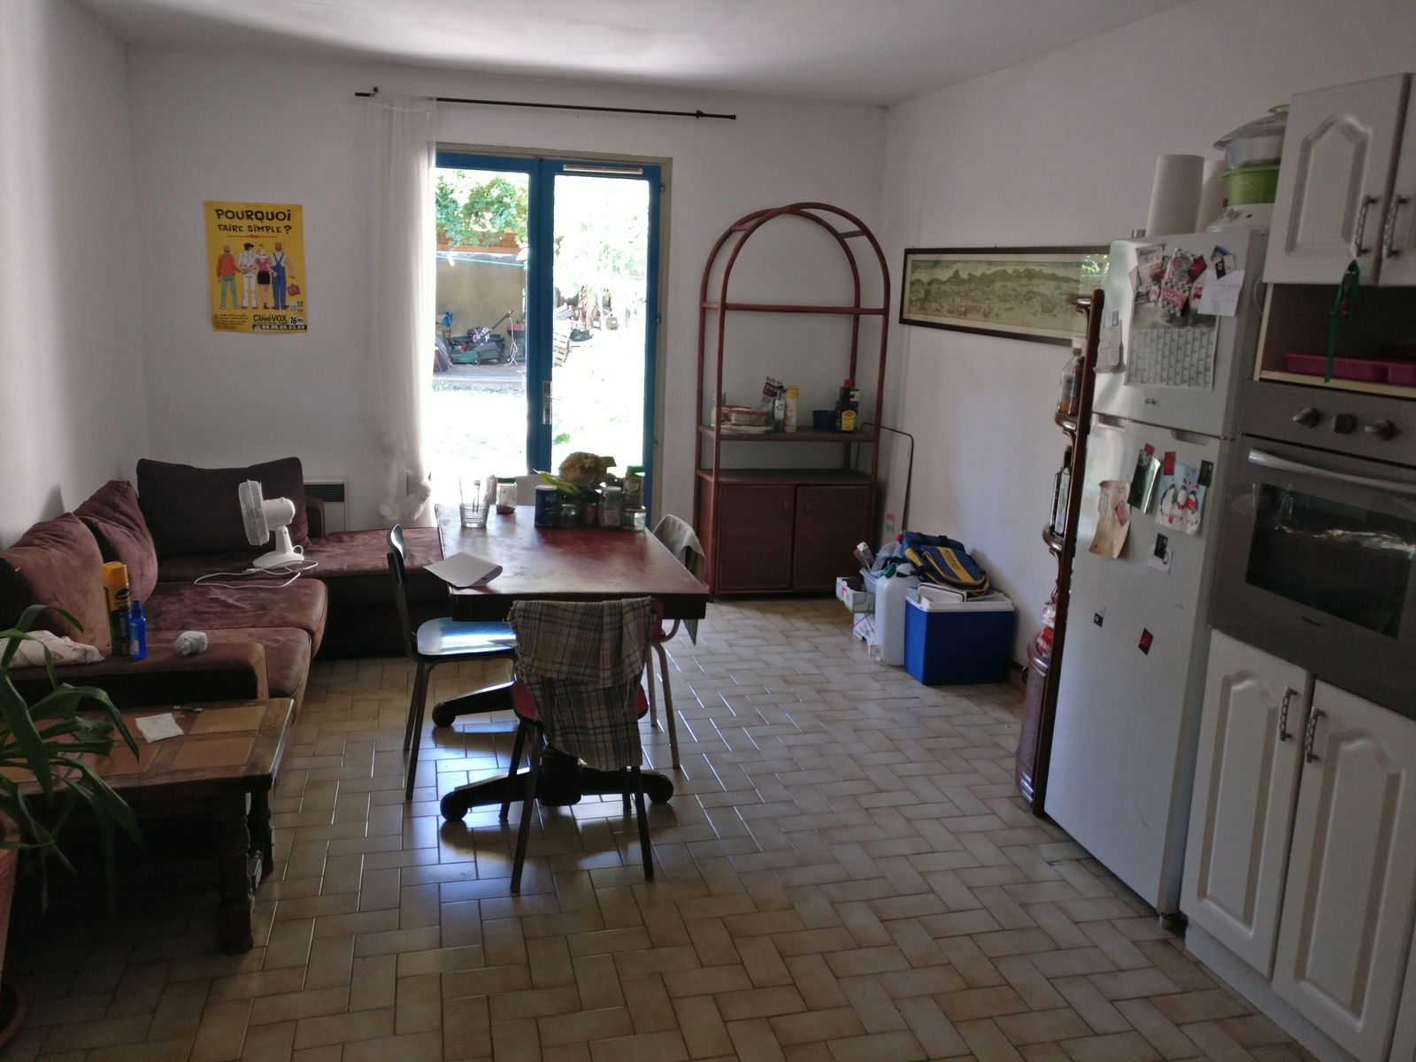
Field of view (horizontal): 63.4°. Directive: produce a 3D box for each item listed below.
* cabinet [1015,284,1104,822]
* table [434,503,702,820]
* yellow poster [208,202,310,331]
[{"bbox_3d":[1.258,0.064,3.616,0.470,1.610,0.350,-1,13,-14],"label":"cabinet"},{"bbox_3d":[-0.511,0.403,3.746,0.720,0.755,1.225,-1,13,-14],"label":"table"},{"bbox_3d":[-2.110,-1.222,5.352,0.422,0.595,0.010,-1,13,-14],"label":"yellow poster"}]

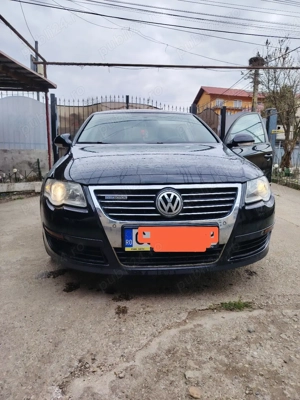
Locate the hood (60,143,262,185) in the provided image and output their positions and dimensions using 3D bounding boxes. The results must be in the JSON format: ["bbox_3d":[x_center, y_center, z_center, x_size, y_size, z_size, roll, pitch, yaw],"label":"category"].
[{"bbox_3d":[0.067,-0.303,2.056,1.480,0.290,1.120,-1,8,-5],"label":"hood"}]

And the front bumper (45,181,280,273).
[{"bbox_3d":[0.098,0.133,1.738,1.740,0.520,0.520,-1,8,-5],"label":"front bumper"}]

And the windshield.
[{"bbox_3d":[-0.012,-0.773,2.939,1.440,0.420,0.890,-1,8,-5],"label":"windshield"}]

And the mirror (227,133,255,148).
[{"bbox_3d":[0.990,-0.639,2.994,0.140,0.170,0.220,-8,11,-42],"label":"mirror"}]

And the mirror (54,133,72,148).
[{"bbox_3d":[-0.919,-0.631,2.939,0.210,0.170,0.140,-1,8,-5],"label":"mirror"}]

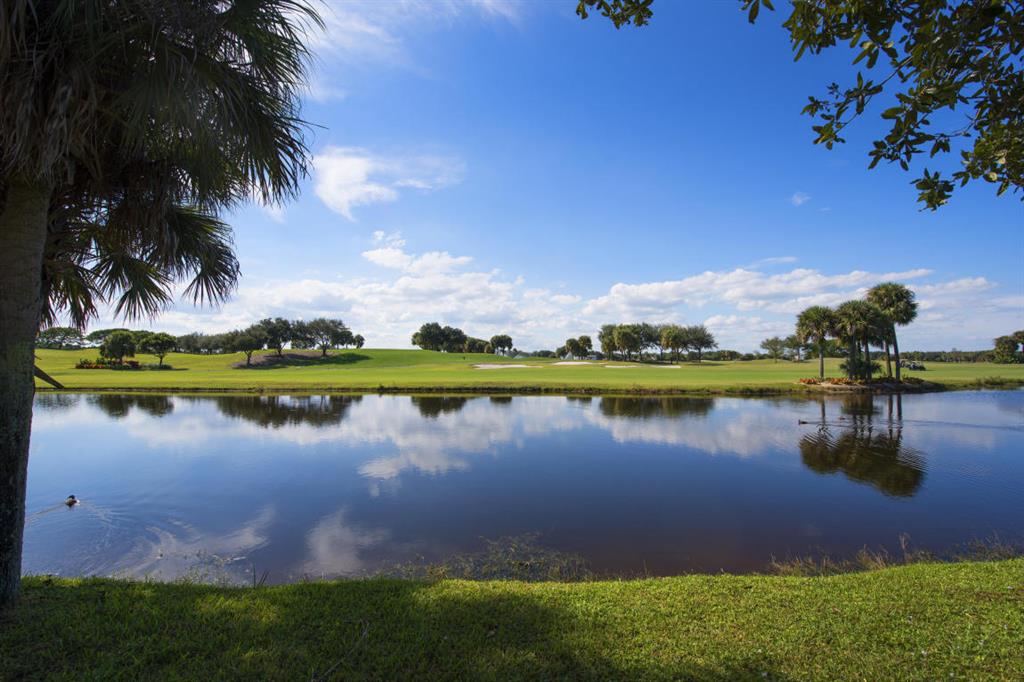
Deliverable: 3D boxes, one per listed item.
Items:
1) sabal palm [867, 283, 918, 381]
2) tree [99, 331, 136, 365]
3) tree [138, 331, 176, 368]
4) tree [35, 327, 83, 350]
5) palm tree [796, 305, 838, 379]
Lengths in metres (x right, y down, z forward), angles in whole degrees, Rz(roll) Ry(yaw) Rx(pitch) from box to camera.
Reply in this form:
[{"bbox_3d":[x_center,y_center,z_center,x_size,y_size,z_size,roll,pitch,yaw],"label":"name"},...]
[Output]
[{"bbox_3d":[41.225,-1.046,43.132,4.100,10.610,4.100,-3,-4,44],"label":"sabal palm"},{"bbox_3d":[-87.397,1.774,88.194,5.900,7.960,5.900,3,-4,-45],"label":"tree"},{"bbox_3d":[-77.981,2.092,87.572,6.100,7.810,6.100,3,-4,-42],"label":"tree"},{"bbox_3d":[-174.568,-0.738,153.243,12.000,8.940,12.000,-3,-4,41],"label":"tree"},{"bbox_3d":[33.170,0.133,43.225,3.700,8.070,3.700,-2,-4,37],"label":"palm tree"}]

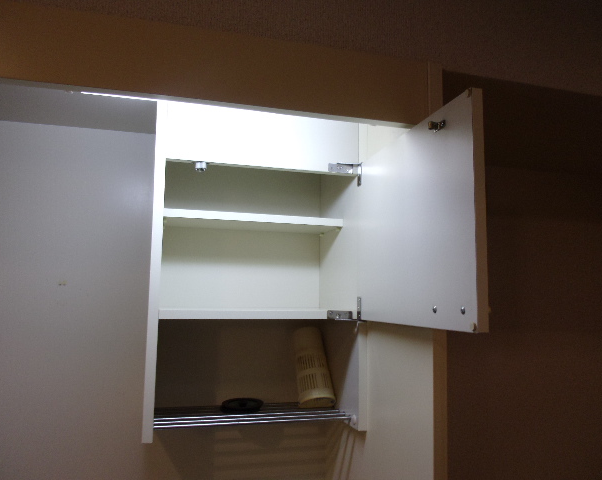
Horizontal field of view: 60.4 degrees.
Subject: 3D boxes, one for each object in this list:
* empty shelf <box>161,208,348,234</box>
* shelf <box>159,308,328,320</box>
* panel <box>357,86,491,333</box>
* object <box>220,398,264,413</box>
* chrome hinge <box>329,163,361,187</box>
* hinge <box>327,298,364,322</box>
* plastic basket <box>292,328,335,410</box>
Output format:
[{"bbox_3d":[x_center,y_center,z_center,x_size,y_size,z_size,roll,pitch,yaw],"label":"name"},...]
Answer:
[{"bbox_3d":[-0.111,-0.036,1.135,0.372,0.016,0.158,3,-7,-16],"label":"empty shelf"},{"bbox_3d":[-0.101,0.151,1.069,0.372,0.018,0.248,3,-7,-16],"label":"shelf"},{"bbox_3d":[0.173,-0.019,0.830,0.016,0.306,0.389,3,-7,-15],"label":"panel"},{"bbox_3d":[-0.122,0.345,1.081,0.089,0.015,0.089,3,-7,-16],"label":"object"},{"bbox_3d":[0.089,-0.131,1.020,0.068,0.047,0.020,3,-7,-16],"label":"chrome hinge"},{"bbox_3d":[0.085,0.132,0.990,0.068,0.046,0.020,3,-7,-16],"label":"hinge"},{"bbox_3d":[0.026,0.278,1.139,0.079,0.159,0.079,1,-34,-16],"label":"plastic basket"}]

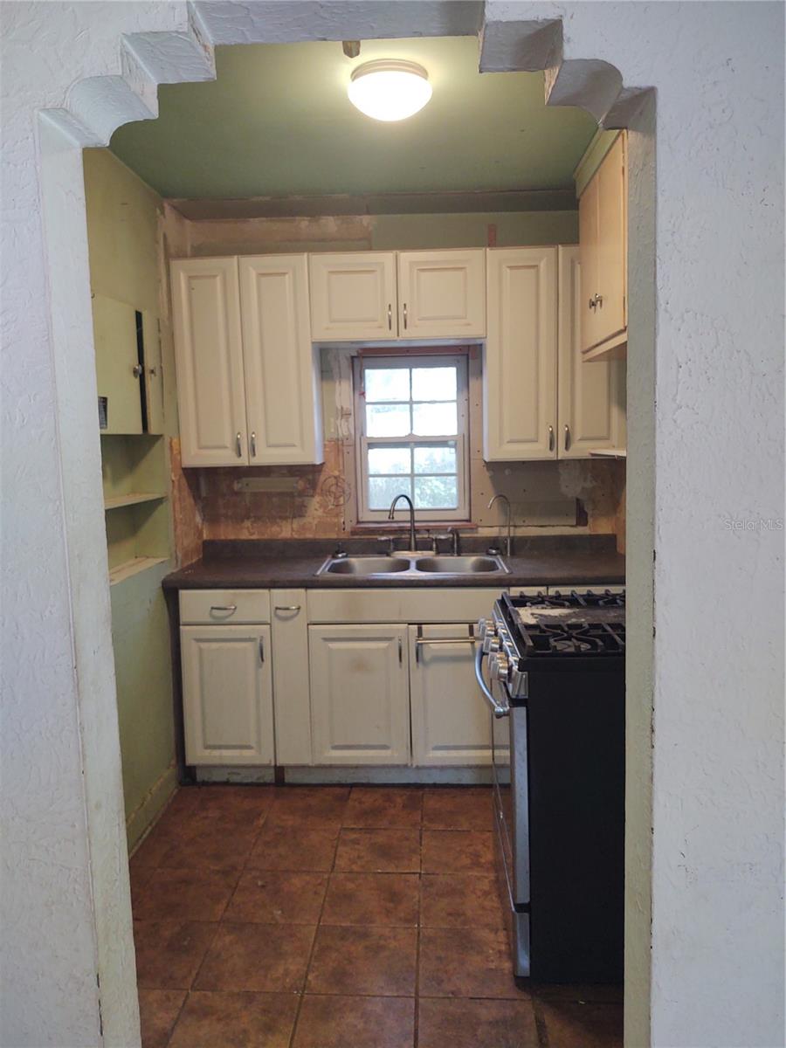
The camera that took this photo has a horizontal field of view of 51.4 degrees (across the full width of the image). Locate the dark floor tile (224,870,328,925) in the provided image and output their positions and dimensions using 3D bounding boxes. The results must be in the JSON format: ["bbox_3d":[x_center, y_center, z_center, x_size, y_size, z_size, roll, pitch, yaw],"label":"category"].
[{"bbox_3d":[-0.370,1.222,2.669,0.306,0.012,0.306,-1,7,3],"label":"dark floor tile"}]

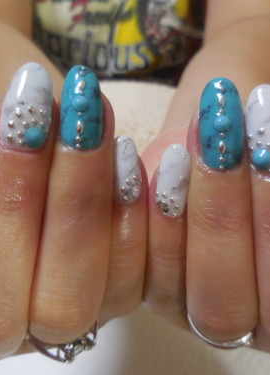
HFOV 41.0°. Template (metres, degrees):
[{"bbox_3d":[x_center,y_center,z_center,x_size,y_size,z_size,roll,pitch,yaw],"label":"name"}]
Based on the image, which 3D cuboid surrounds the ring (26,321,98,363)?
[{"bbox_3d":[-0.019,0.036,0.100,0.020,0.023,0.004,-23,-12,-14],"label":"ring"}]

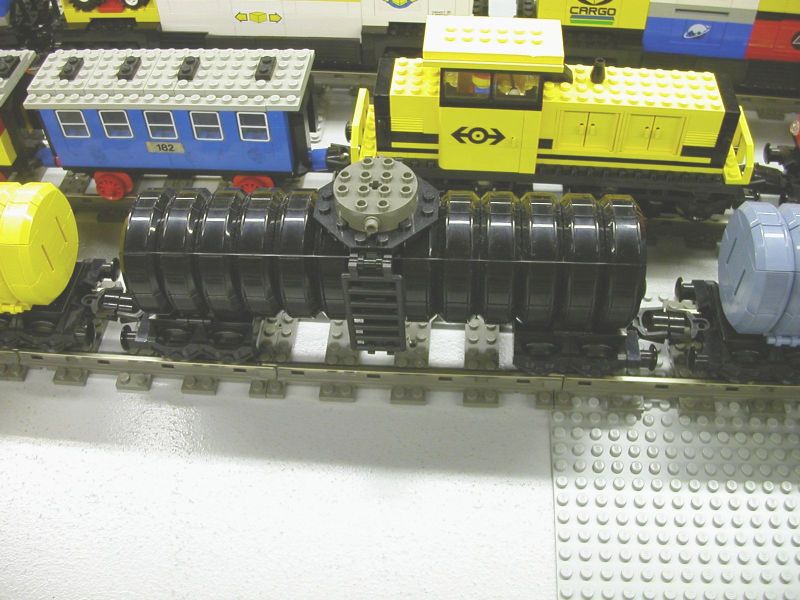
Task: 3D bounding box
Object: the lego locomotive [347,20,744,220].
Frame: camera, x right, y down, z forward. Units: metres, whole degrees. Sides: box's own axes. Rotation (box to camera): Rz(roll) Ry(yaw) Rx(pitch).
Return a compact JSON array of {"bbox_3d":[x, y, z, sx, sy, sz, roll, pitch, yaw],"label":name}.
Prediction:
[{"bbox_3d":[0.075,-0.093,0.434,0.201,0.095,0.048,3,50,5],"label":"lego locomotive"}]

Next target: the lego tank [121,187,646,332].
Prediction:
[{"bbox_3d":[-0.006,-0.019,0.360,0.208,0.053,0.053,2,50,4],"label":"lego tank"}]

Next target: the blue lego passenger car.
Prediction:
[{"bbox_3d":[-0.118,-0.096,0.462,0.144,0.075,0.048,3,50,5],"label":"blue lego passenger car"}]

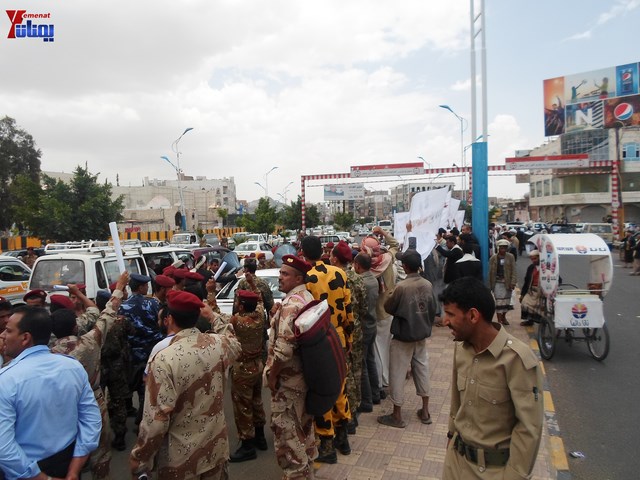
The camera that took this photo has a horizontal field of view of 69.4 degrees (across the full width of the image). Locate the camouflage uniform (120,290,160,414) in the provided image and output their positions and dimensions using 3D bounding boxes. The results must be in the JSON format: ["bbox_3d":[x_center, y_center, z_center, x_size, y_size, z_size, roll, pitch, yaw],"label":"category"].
[{"bbox_3d":[-1.931,1.249,5.000,0.520,1.340,0.400,-1,1,23],"label":"camouflage uniform"}]

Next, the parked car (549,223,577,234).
[{"bbox_3d":[21.511,-0.508,41.000,1.750,1.650,4.400,0,2,30],"label":"parked car"}]

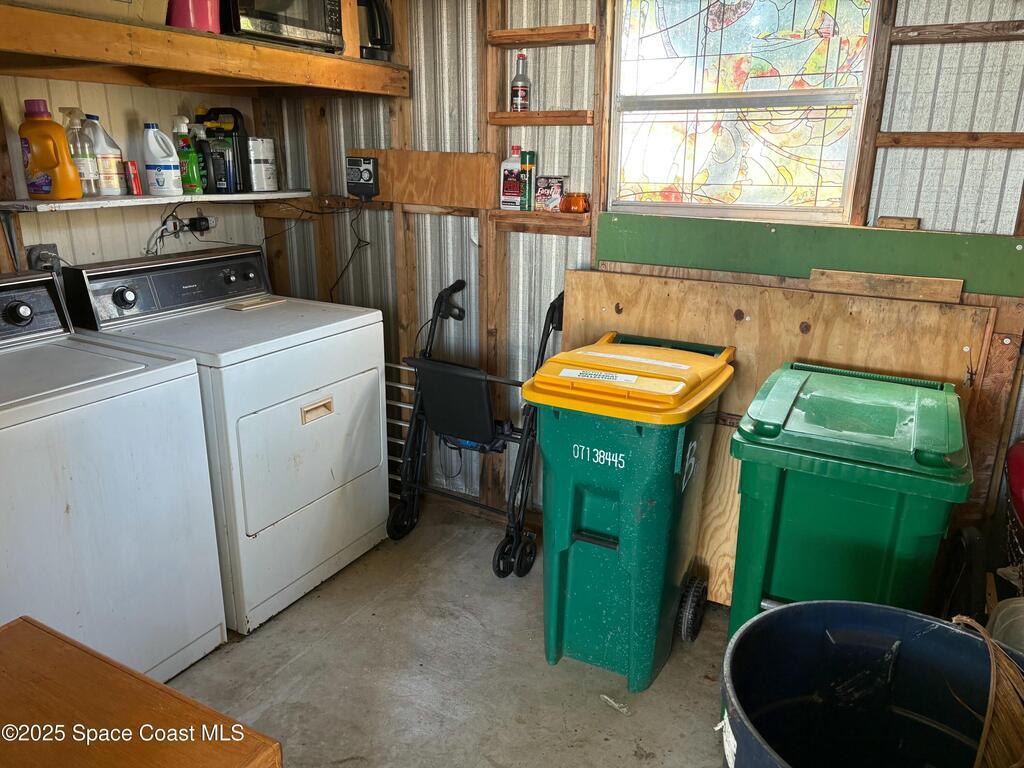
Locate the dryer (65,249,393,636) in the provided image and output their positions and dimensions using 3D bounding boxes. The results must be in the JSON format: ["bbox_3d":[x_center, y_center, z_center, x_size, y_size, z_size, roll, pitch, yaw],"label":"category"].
[{"bbox_3d":[-0.951,0.126,2.745,0.680,1.100,0.737,10,19,28],"label":"dryer"}]

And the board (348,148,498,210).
[{"bbox_3d":[-0.354,-0.794,2.966,0.696,0.194,0.020,10,19,28],"label":"board"}]

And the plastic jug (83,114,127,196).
[{"bbox_3d":[-1.427,-0.797,2.695,0.135,0.267,0.097,-10,20,-32],"label":"plastic jug"}]

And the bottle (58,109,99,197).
[{"bbox_3d":[-1.435,-0.766,2.561,0.110,0.286,0.078,-15,23,-42],"label":"bottle"}]

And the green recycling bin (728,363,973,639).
[{"bbox_3d":[0.874,0.452,2.059,0.500,0.910,0.585,10,19,27],"label":"green recycling bin"}]

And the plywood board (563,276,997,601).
[{"bbox_3d":[0.731,0.223,2.520,1.295,1.085,0.025,11,16,30],"label":"plywood board"}]

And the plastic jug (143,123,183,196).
[{"bbox_3d":[-1.280,-0.825,2.829,0.122,0.256,0.090,-1,17,-7],"label":"plastic jug"}]

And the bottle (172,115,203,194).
[{"bbox_3d":[-1.224,-0.865,2.909,0.095,0.288,0.060,6,18,17],"label":"bottle"}]

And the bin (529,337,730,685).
[{"bbox_3d":[0.364,0.355,2.329,0.470,0.930,0.580,10,19,27],"label":"bin"}]

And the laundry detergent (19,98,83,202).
[{"bbox_3d":[-1.485,-0.752,2.477,0.170,0.312,0.105,2,17,5],"label":"laundry detergent"}]

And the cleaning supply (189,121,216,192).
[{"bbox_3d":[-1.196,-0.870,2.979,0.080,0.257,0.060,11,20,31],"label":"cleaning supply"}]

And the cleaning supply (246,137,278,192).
[{"bbox_3d":[-1.038,-0.916,3.212,0.068,0.217,0.085,10,19,28],"label":"cleaning supply"}]

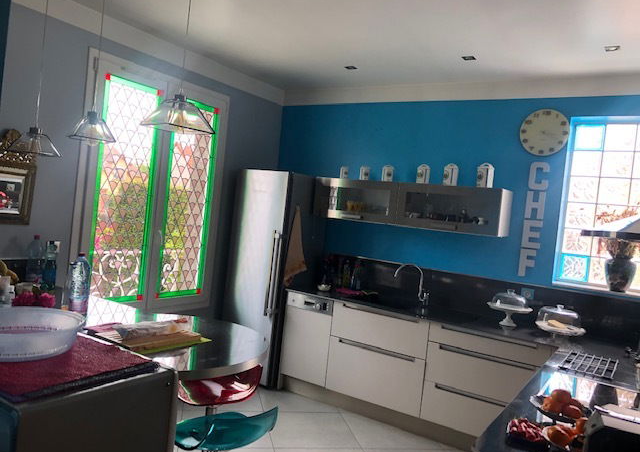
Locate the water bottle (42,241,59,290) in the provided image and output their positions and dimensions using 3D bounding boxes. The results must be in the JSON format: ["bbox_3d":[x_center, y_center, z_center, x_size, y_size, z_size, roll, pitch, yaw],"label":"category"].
[{"bbox_3d":[-1.676,0.250,3.230,0.081,0.308,0.081,7,2,32],"label":"water bottle"}]

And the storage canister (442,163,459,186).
[{"bbox_3d":[1.023,-0.399,4.061,0.086,0.190,0.082,8,2,45],"label":"storage canister"}]

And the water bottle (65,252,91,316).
[{"bbox_3d":[-1.222,0.302,2.633,0.092,0.328,0.092,7,2,32],"label":"water bottle"}]

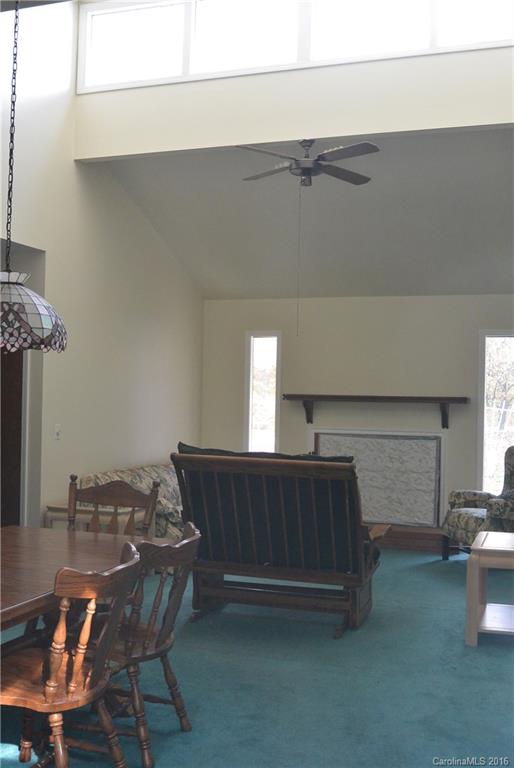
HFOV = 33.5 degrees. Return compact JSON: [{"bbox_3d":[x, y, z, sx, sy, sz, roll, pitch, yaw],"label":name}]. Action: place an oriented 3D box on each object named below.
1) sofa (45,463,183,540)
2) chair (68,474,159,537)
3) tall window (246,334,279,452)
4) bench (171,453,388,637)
[{"bbox_3d":[-0.679,1.130,7.665,0.850,0.780,2.000,1,-1,19],"label":"sofa"},{"bbox_3d":[-0.845,0.973,4.162,0.520,1.000,0.540,1,-1,25],"label":"chair"},{"bbox_3d":[0.059,0.282,9.002,0.390,1.640,0.100,1,-1,19],"label":"tall window"},{"bbox_3d":[0.149,0.993,5.624,1.250,1.040,0.840,1,-1,19],"label":"bench"}]

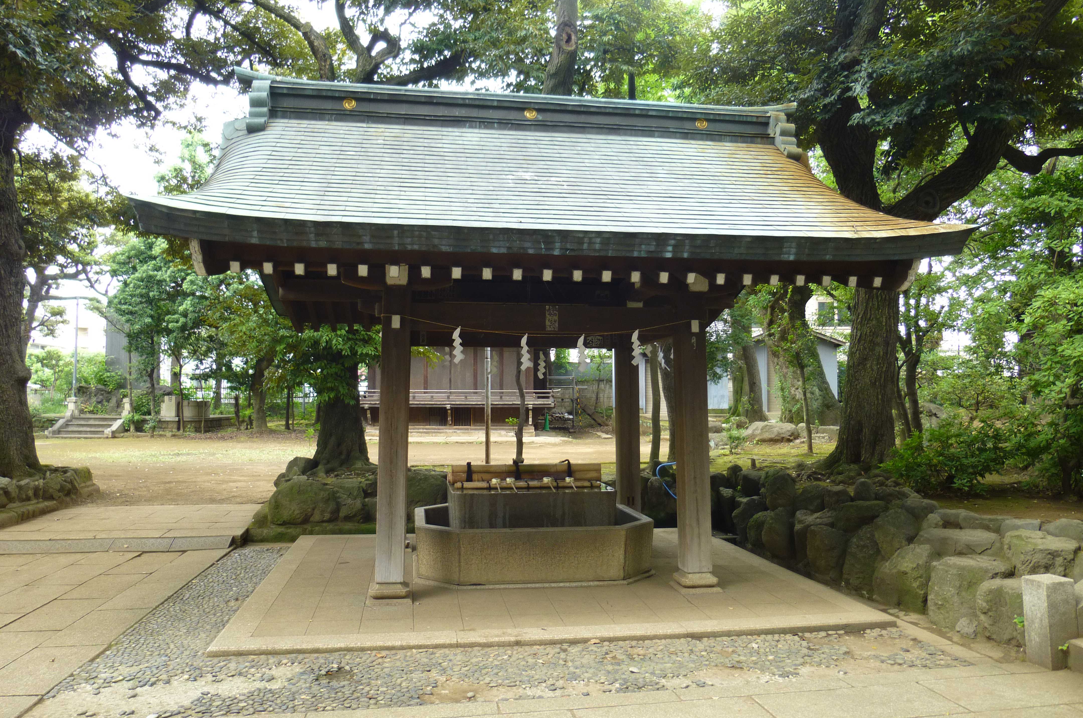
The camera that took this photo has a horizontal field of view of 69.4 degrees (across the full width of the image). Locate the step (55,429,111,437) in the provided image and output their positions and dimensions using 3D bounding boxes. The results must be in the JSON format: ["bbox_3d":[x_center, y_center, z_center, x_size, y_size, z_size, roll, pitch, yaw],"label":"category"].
[{"bbox_3d":[-14.658,2.366,25.000,1.600,0.220,0.400,0,-3,0],"label":"step"}]

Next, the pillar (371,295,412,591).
[{"bbox_3d":[-1.048,0.581,5.554,0.265,2.160,0.265,1,-3,-9],"label":"pillar"}]

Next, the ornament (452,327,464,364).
[{"bbox_3d":[-0.599,-0.097,5.590,0.100,0.265,0.050,1,-3,-9],"label":"ornament"}]

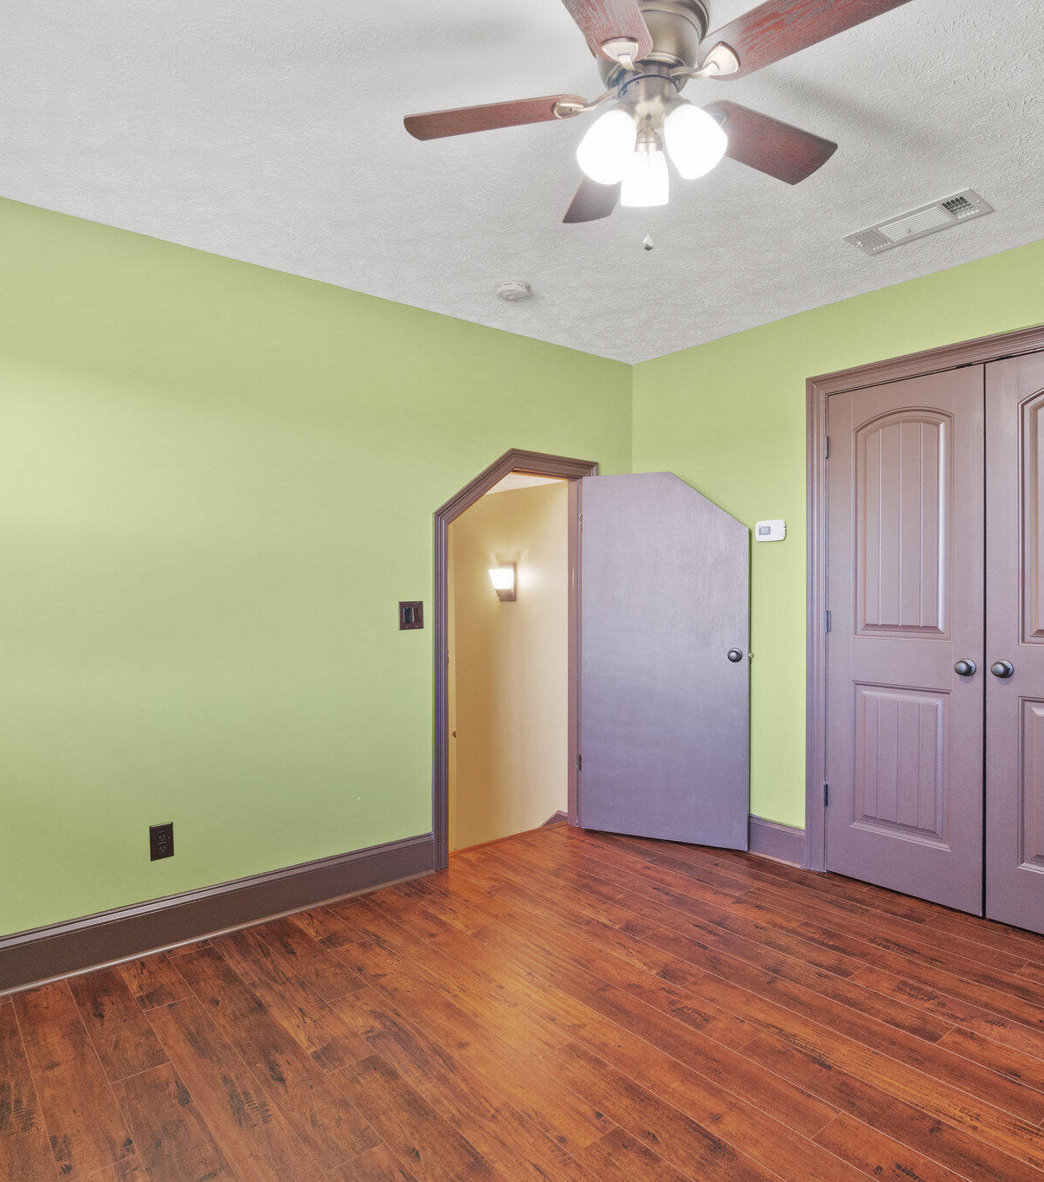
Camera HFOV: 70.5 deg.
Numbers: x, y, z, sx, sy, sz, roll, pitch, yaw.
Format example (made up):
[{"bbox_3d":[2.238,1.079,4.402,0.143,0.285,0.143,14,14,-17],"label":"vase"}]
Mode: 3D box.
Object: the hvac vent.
[{"bbox_3d":[1.317,-1.214,2.469,0.208,0.018,0.395,0,0,-38],"label":"hvac vent"}]

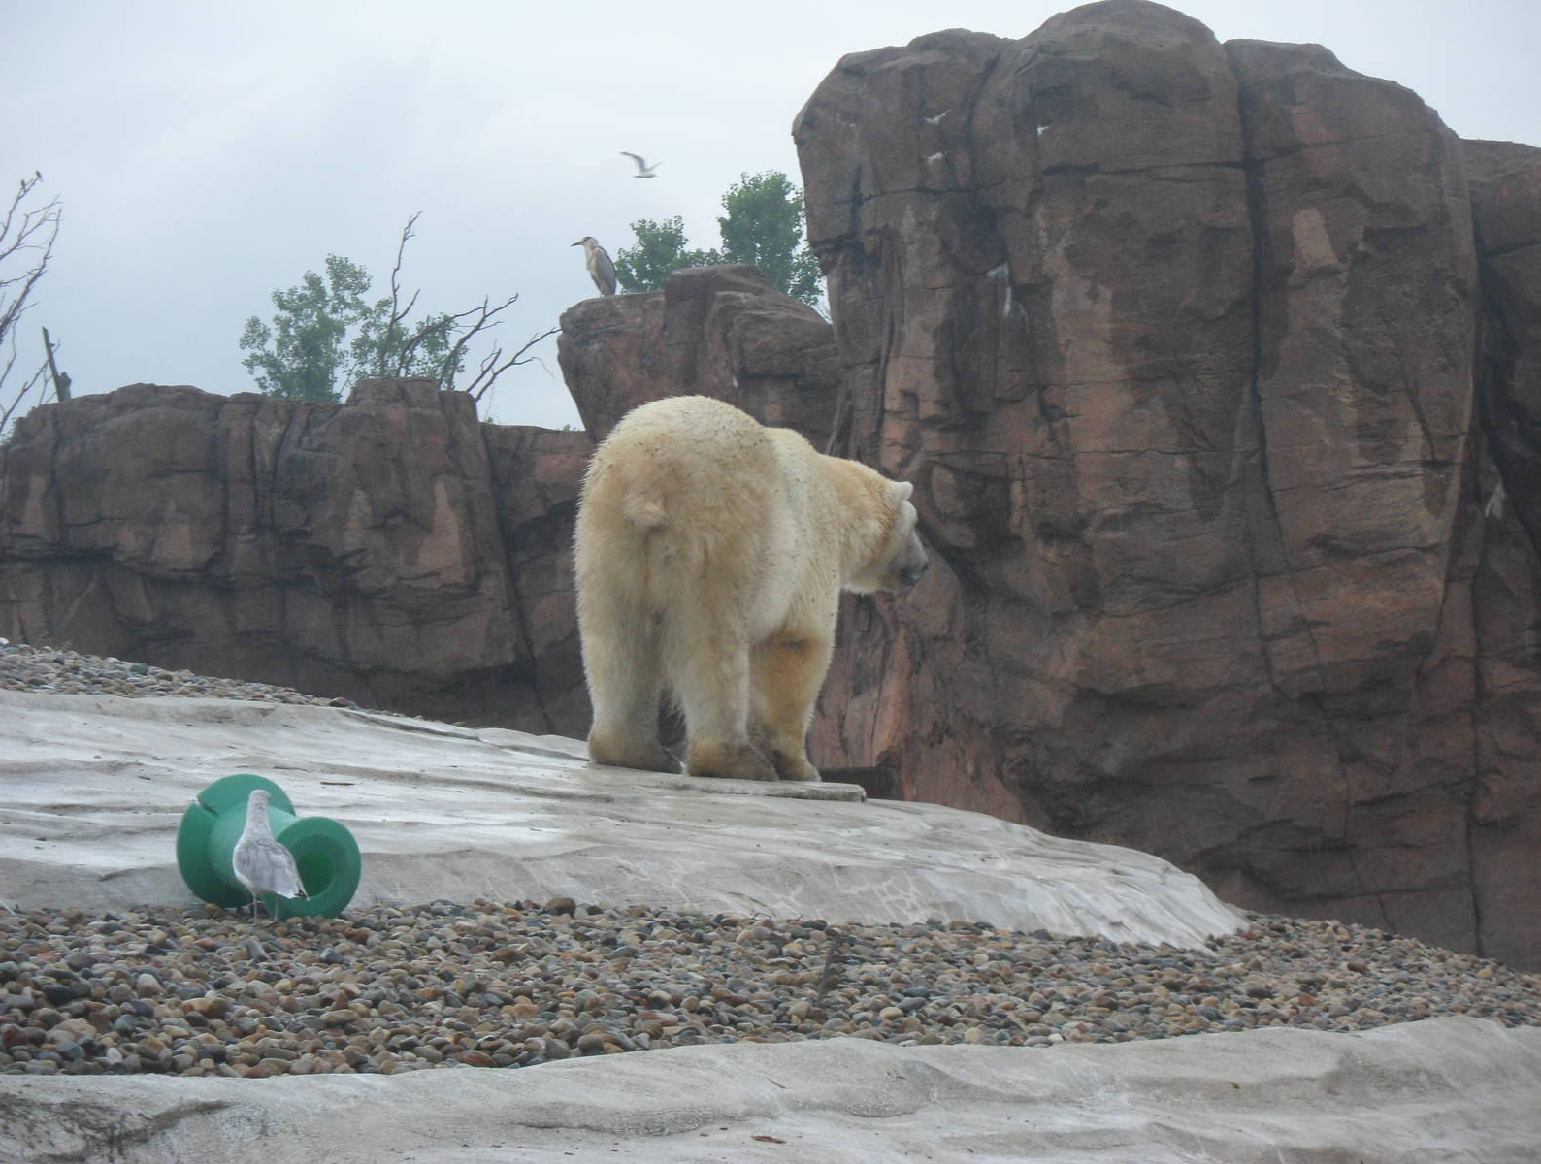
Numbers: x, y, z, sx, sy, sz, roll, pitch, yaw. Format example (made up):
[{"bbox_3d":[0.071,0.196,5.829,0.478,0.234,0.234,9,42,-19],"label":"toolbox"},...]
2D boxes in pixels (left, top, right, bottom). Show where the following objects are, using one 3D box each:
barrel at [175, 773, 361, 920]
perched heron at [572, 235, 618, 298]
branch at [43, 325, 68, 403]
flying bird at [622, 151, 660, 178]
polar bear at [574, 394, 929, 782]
[{"bbox_3d":[-1.546,0.850,28.000,0.425,0.425,0.480,0,12,-30],"label":"barrel"},{"bbox_3d":[-1.171,-2.103,60.000,0.290,0.400,0.160,0,0,-22],"label":"perched heron"},{"bbox_3d":[-4.600,-1.405,58.000,0.170,0.490,0.150,0,0,0],"label":"branch"},{"bbox_3d":[-1.512,-4.867,105.000,0.400,0.310,0.760,0,0,41],"label":"flying bird"},{"bbox_3d":[-0.006,0.019,32.000,0.780,1.340,1.900,0,0,20],"label":"polar bear"}]

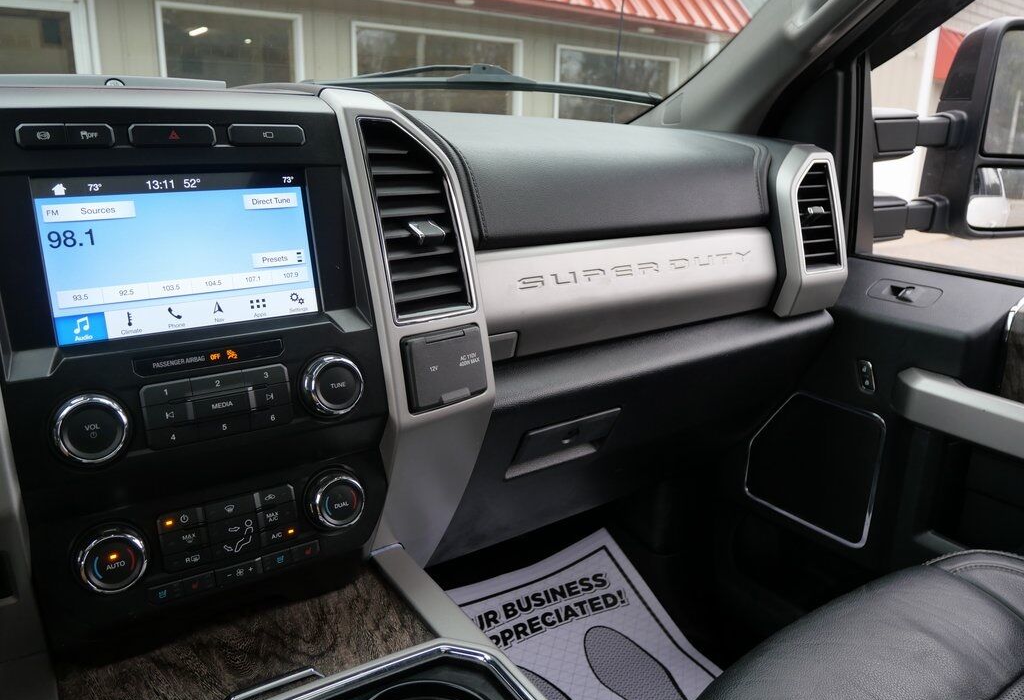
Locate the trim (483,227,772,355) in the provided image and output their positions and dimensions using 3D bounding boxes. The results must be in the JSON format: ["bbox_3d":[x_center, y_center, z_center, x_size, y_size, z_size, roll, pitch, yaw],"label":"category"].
[{"bbox_3d":[0.137,-0.075,0.777,0.422,0.100,0.047,-10,16,-32],"label":"trim"}]

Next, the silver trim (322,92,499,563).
[{"bbox_3d":[-0.086,-0.014,0.636,0.102,0.422,0.115,-10,16,-32],"label":"silver trim"}]

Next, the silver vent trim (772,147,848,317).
[{"bbox_3d":[0.358,-0.144,0.863,0.093,0.198,0.065,-10,16,-32],"label":"silver vent trim"}]

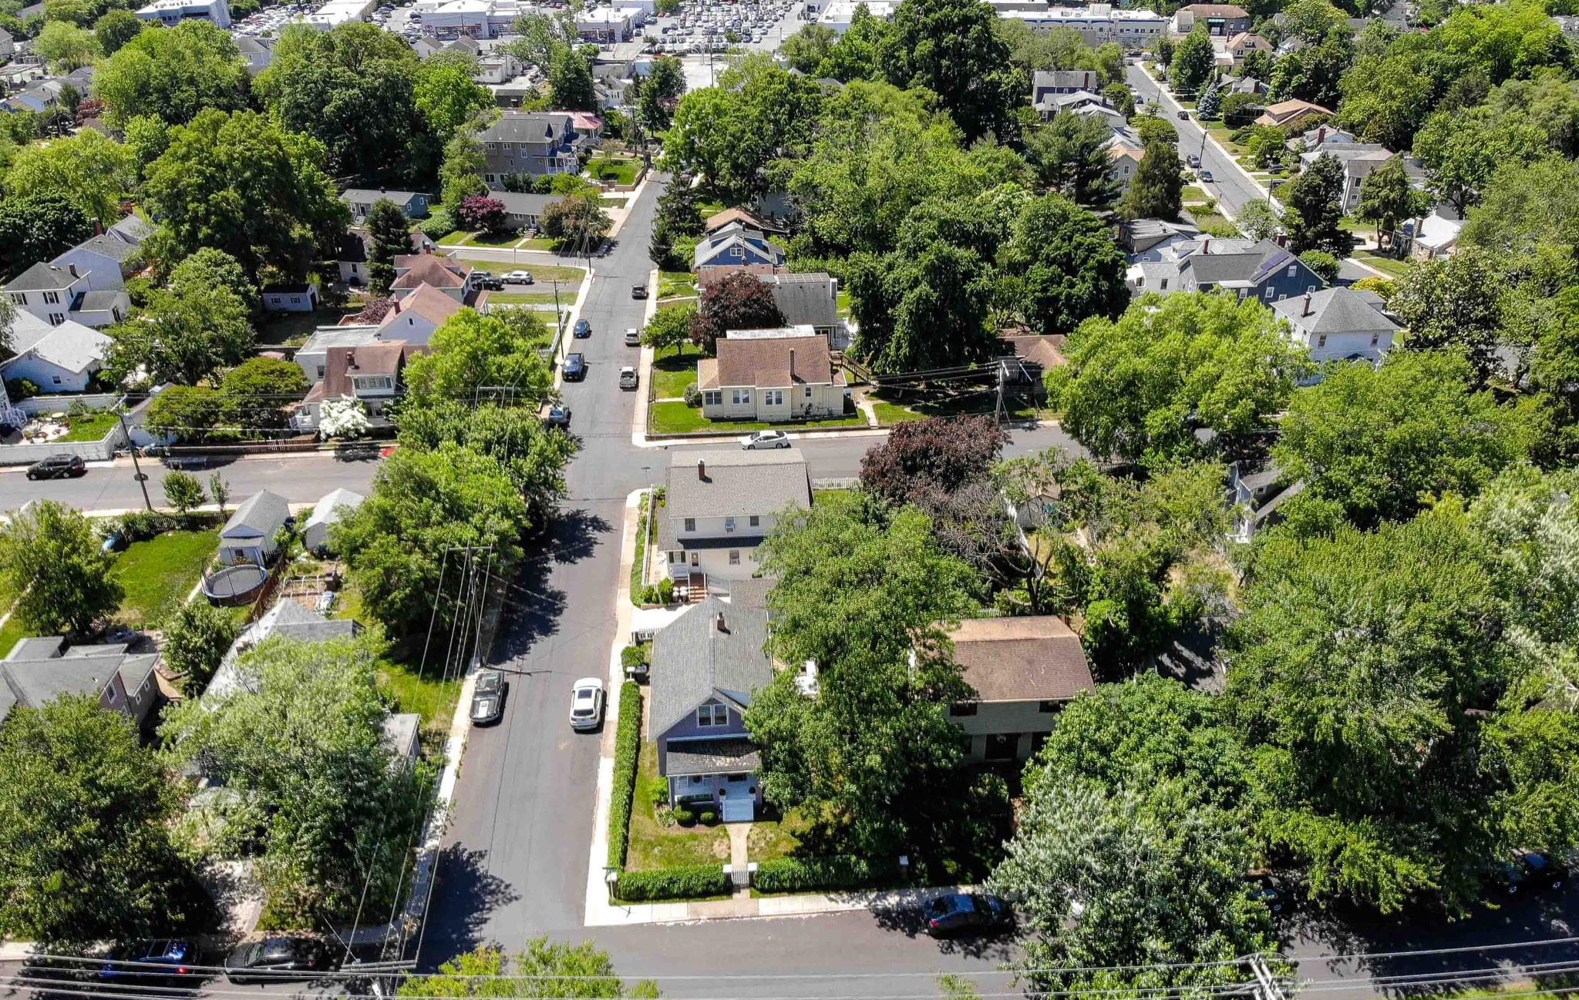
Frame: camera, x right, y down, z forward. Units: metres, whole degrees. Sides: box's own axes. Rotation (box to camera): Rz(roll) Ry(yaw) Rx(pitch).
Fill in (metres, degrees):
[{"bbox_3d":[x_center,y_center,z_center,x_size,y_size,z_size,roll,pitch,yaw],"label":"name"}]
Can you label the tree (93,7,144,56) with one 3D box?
[{"bbox_3d":[-199.000,-139.522,325.195,12.500,13.500,12.500,0,29,0],"label":"tree"}]

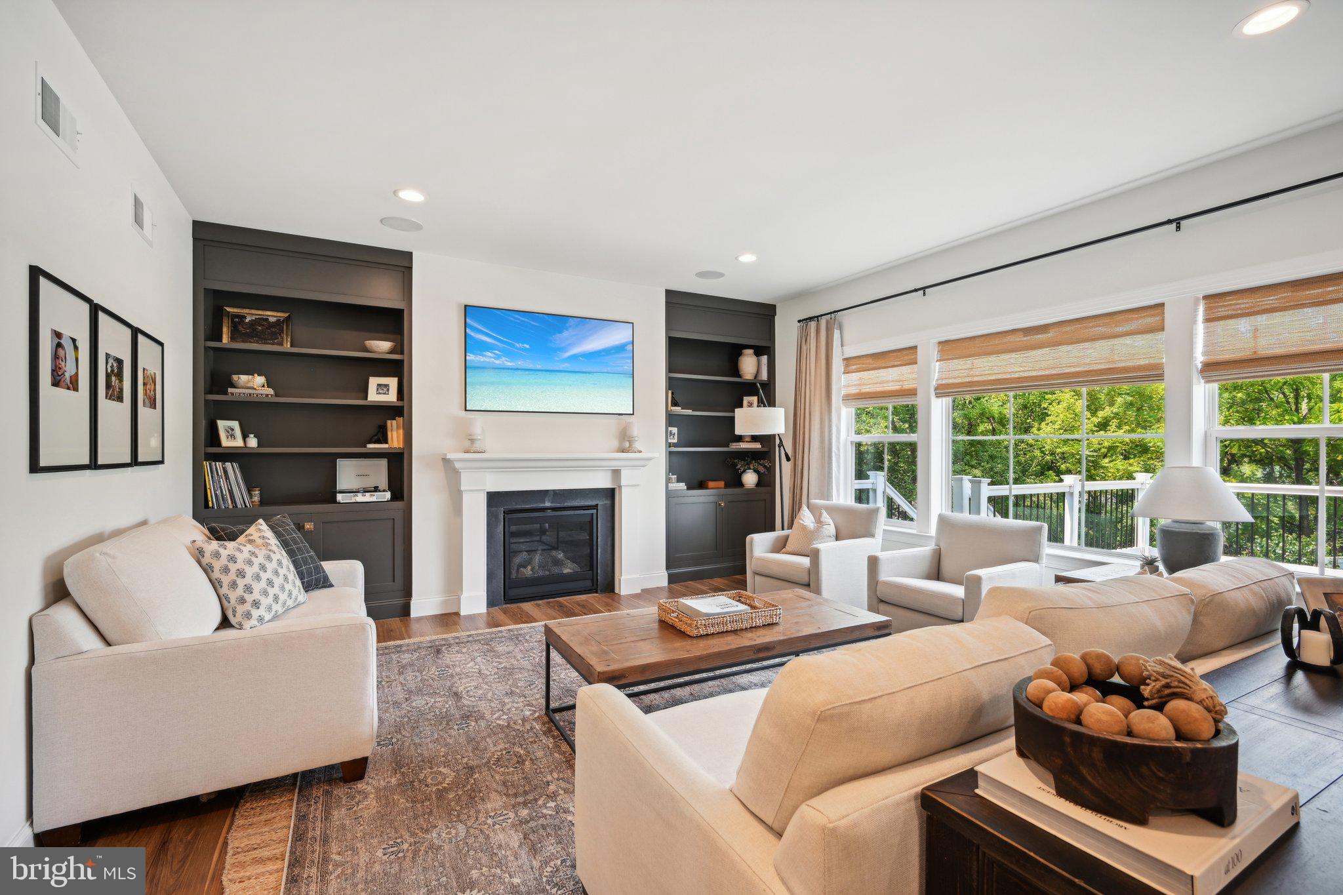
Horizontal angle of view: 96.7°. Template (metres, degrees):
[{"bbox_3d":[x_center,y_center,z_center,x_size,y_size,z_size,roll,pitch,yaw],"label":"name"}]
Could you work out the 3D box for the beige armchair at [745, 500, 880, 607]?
[{"bbox_3d":[1.112,0.875,4.620,0.800,0.830,0.710,0,0,-40],"label":"beige armchair"}]

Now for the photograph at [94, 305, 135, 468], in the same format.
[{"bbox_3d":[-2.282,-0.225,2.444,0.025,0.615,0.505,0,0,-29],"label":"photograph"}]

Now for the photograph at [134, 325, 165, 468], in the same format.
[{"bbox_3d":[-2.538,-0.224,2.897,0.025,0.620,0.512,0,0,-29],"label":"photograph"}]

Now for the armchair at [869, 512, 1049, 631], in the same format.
[{"bbox_3d":[1.831,0.885,3.807,0.830,0.810,0.720,0,0,-35],"label":"armchair"}]

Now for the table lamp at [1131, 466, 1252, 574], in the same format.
[{"bbox_3d":[2.569,0.379,2.951,0.445,0.590,0.445,0,0,-29],"label":"table lamp"}]

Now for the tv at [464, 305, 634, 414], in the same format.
[{"bbox_3d":[-0.975,-0.704,5.029,1.455,0.825,0.040,0,0,-29],"label":"tv"}]

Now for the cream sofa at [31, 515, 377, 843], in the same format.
[{"bbox_3d":[-1.840,0.806,2.600,0.925,0.960,1.330,0,0,-29],"label":"cream sofa"}]

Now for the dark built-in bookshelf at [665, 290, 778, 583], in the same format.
[{"bbox_3d":[0.435,-0.091,6.072,1.340,2.760,0.370,0,0,-29],"label":"dark built-in bookshelf"}]

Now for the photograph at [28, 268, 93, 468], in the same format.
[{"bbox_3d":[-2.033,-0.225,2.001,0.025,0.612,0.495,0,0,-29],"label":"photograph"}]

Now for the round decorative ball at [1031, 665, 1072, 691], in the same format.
[{"bbox_3d":[0.576,0.358,0.906,0.048,0.048,0.048,0,0,0],"label":"round decorative ball"}]

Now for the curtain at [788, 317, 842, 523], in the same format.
[{"bbox_3d":[1.313,0.037,5.628,0.140,2.480,0.650,0,0,-29],"label":"curtain"}]

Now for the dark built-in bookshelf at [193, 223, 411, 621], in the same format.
[{"bbox_3d":[-2.596,-0.092,4.305,1.300,2.735,0.340,0,0,-29],"label":"dark built-in bookshelf"}]

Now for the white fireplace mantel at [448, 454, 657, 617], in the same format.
[{"bbox_3d":[-0.934,0.663,4.900,1.760,1.234,0.250,0,0,-29],"label":"white fireplace mantel"}]

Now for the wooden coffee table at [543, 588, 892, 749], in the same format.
[{"bbox_3d":[0.252,1.066,2.936,1.555,0.425,0.700,0,0,-29],"label":"wooden coffee table"}]

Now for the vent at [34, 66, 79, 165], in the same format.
[{"bbox_3d":[-2.045,-1.101,2.004,0.020,0.190,0.360,0,0,-29],"label":"vent"}]

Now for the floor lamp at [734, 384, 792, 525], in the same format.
[{"bbox_3d":[0.895,0.347,5.500,0.450,1.870,0.900,0,0,28],"label":"floor lamp"}]

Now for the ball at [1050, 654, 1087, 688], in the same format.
[{"bbox_3d":[0.626,0.350,0.939,0.048,0.048,0.048,0,0,0],"label":"ball"}]

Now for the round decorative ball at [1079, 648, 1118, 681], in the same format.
[{"bbox_3d":[0.680,0.346,0.950,0.048,0.048,0.048,0,0,0],"label":"round decorative ball"}]

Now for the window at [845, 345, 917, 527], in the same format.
[{"bbox_3d":[1.773,-0.083,5.029,0.110,1.430,0.830,0,0,-29],"label":"window"}]

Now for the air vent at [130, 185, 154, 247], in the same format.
[{"bbox_3d":[-2.538,-1.105,2.880,0.020,0.190,0.360,0,0,-29],"label":"air vent"}]

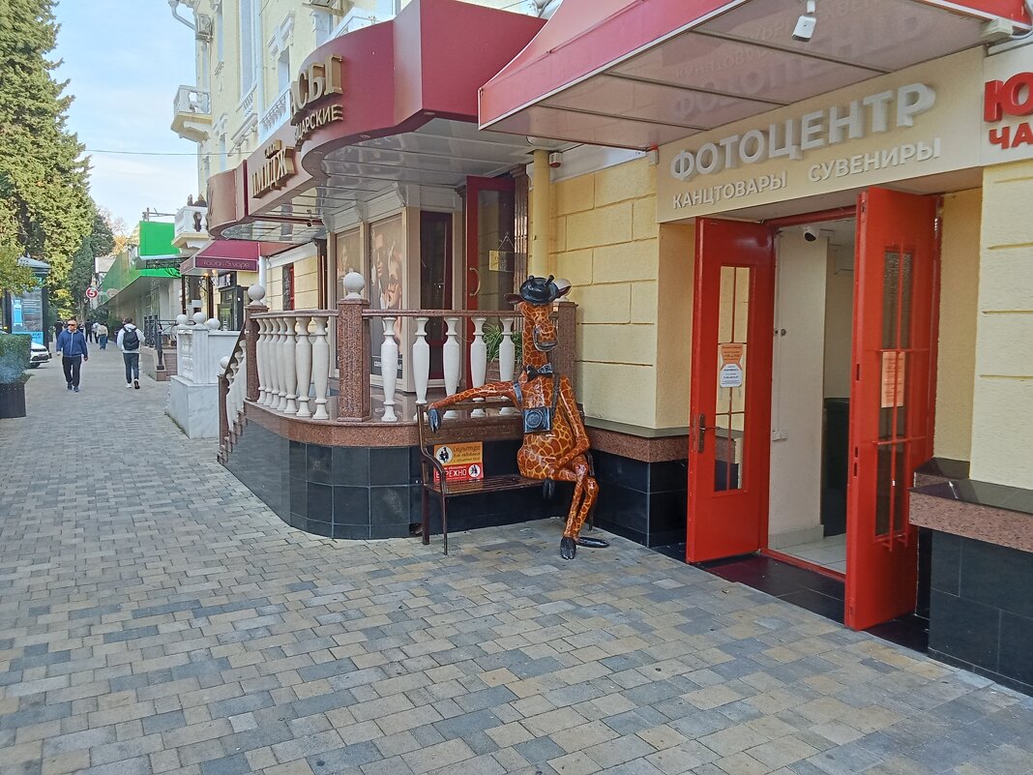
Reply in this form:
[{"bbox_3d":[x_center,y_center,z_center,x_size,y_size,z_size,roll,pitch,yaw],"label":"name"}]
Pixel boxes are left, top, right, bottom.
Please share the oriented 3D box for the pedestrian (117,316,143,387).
[{"bbox_3d":[-9.631,-0.861,20.800,0.580,1.780,0.420,-2,5,-28],"label":"pedestrian"}]

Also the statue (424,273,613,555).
[{"bbox_3d":[0.032,0.176,5.957,1.300,1.960,0.800,-2,5,-24],"label":"statue"}]

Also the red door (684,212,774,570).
[{"bbox_3d":[1.429,0.038,5.629,0.620,2.250,0.060,-2,5,-27],"label":"red door"}]

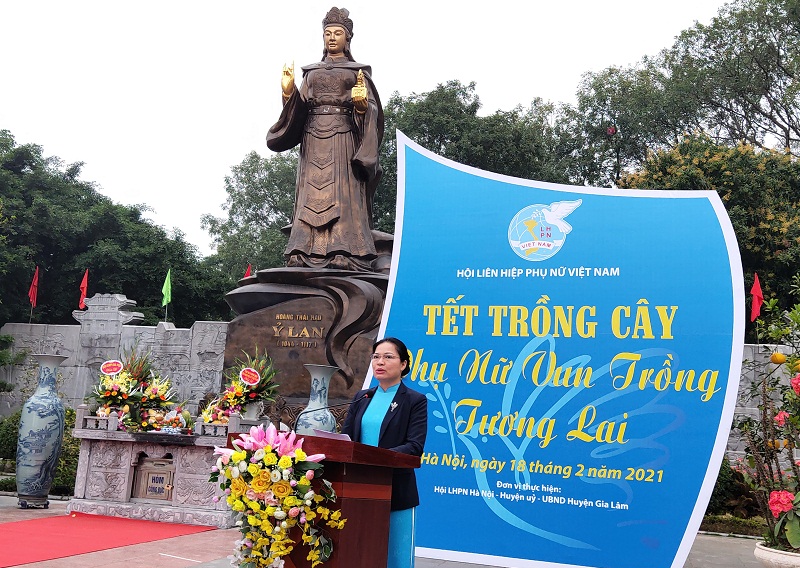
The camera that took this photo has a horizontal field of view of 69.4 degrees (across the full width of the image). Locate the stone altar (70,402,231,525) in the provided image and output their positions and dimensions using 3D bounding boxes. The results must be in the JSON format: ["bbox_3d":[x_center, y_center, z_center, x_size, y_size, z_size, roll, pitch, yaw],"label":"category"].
[{"bbox_3d":[-2.216,1.726,5.771,1.800,0.980,0.800,0,-8,15],"label":"stone altar"}]

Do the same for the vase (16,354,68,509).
[{"bbox_3d":[-3.563,1.442,5.770,0.450,1.450,0.450,0,-8,15],"label":"vase"}]

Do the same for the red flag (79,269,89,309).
[{"bbox_3d":[-4.875,0.069,8.900,0.170,0.570,0.100,0,-8,15],"label":"red flag"}]

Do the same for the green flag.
[{"bbox_3d":[-3.475,0.052,8.600,0.180,0.550,0.100,0,-8,15],"label":"green flag"}]

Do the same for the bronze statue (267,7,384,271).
[{"bbox_3d":[-0.961,-2.175,8.368,1.620,3.980,1.200,0,-8,15],"label":"bronze statue"}]

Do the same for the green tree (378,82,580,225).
[{"bbox_3d":[2.140,-1.137,16.341,6.000,9.800,5.500,0,-8,15],"label":"green tree"}]

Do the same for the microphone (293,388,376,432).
[{"bbox_3d":[-0.323,0.624,2.850,0.420,0.250,0.060,6,-9,-25],"label":"microphone"}]

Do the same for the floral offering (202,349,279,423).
[{"bbox_3d":[-1.546,0.984,5.600,0.680,0.700,0.500,0,-8,15],"label":"floral offering"}]

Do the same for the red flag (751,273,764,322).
[{"bbox_3d":[4.084,0.154,6.600,0.160,0.560,0.100,0,-8,15],"label":"red flag"}]

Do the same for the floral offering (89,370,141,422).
[{"bbox_3d":[-2.866,1.129,5.800,0.500,0.520,0.420,0,-8,15],"label":"floral offering"}]

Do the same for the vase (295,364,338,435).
[{"bbox_3d":[-0.788,1.517,5.553,0.420,1.430,0.420,0,-8,15],"label":"vase"}]

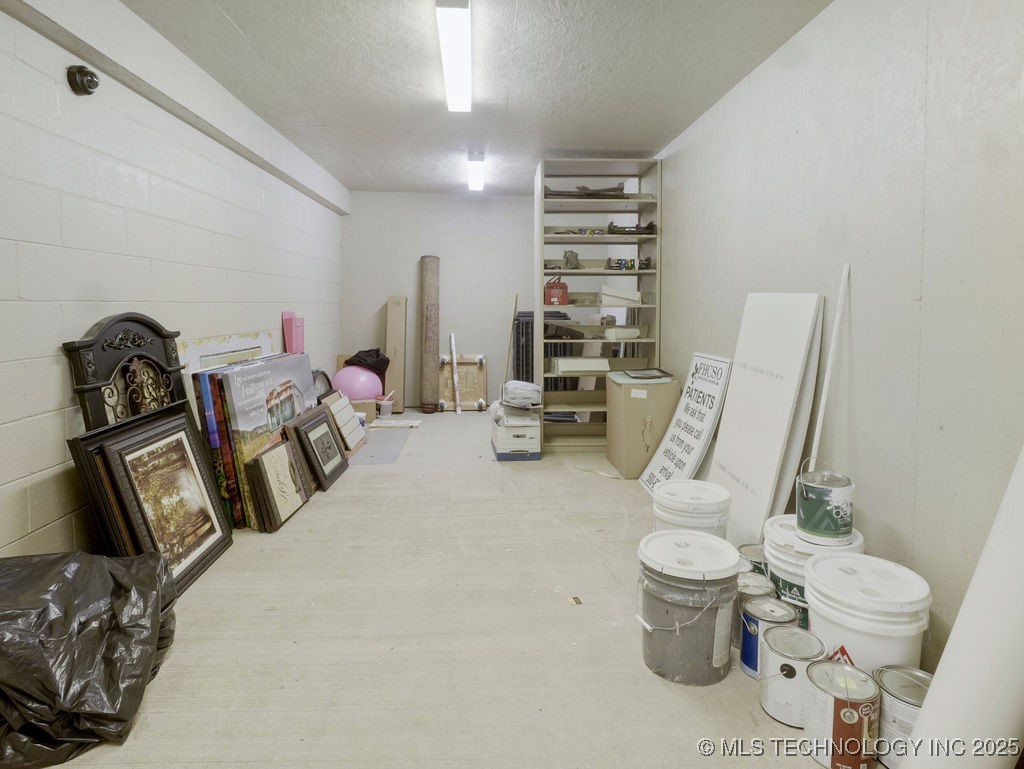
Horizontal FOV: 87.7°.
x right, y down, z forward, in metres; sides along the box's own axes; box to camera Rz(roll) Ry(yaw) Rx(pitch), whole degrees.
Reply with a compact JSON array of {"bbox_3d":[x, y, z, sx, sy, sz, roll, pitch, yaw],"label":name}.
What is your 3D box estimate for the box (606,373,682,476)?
[{"bbox_3d":[0.923,0.279,3.810,0.378,0.635,0.510,0,8,-3],"label":"box"}]

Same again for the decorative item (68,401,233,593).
[{"bbox_3d":[-1.495,0.487,2.330,0.100,0.700,0.690,-18,9,0],"label":"decorative item"}]

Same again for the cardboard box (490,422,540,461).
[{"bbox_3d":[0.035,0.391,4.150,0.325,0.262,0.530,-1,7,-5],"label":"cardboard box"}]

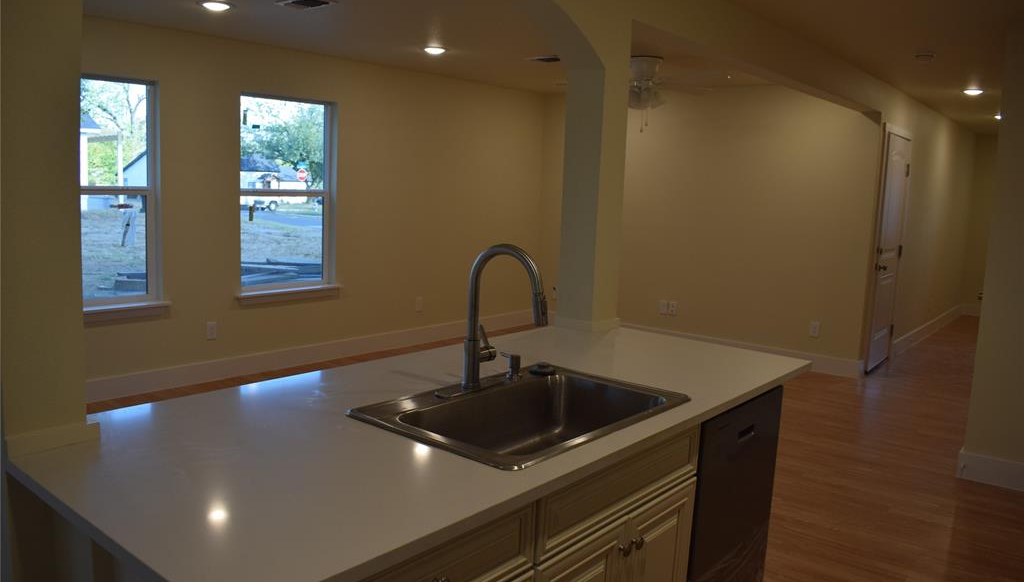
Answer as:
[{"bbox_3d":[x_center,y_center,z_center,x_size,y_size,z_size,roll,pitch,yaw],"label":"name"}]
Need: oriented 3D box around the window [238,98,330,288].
[{"bbox_3d":[-1.732,-0.729,5.912,0.110,1.460,0.860,8,10,39],"label":"window"}]

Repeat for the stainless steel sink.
[{"bbox_3d":[0.050,0.408,2.098,0.562,0.210,0.835,8,10,39],"label":"stainless steel sink"}]

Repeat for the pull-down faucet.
[{"bbox_3d":[0.003,0.081,2.172,0.290,0.425,0.130,8,10,39],"label":"pull-down faucet"}]

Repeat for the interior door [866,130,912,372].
[{"bbox_3d":[3.365,-0.338,6.893,0.050,2.040,0.790,8,10,39],"label":"interior door"}]

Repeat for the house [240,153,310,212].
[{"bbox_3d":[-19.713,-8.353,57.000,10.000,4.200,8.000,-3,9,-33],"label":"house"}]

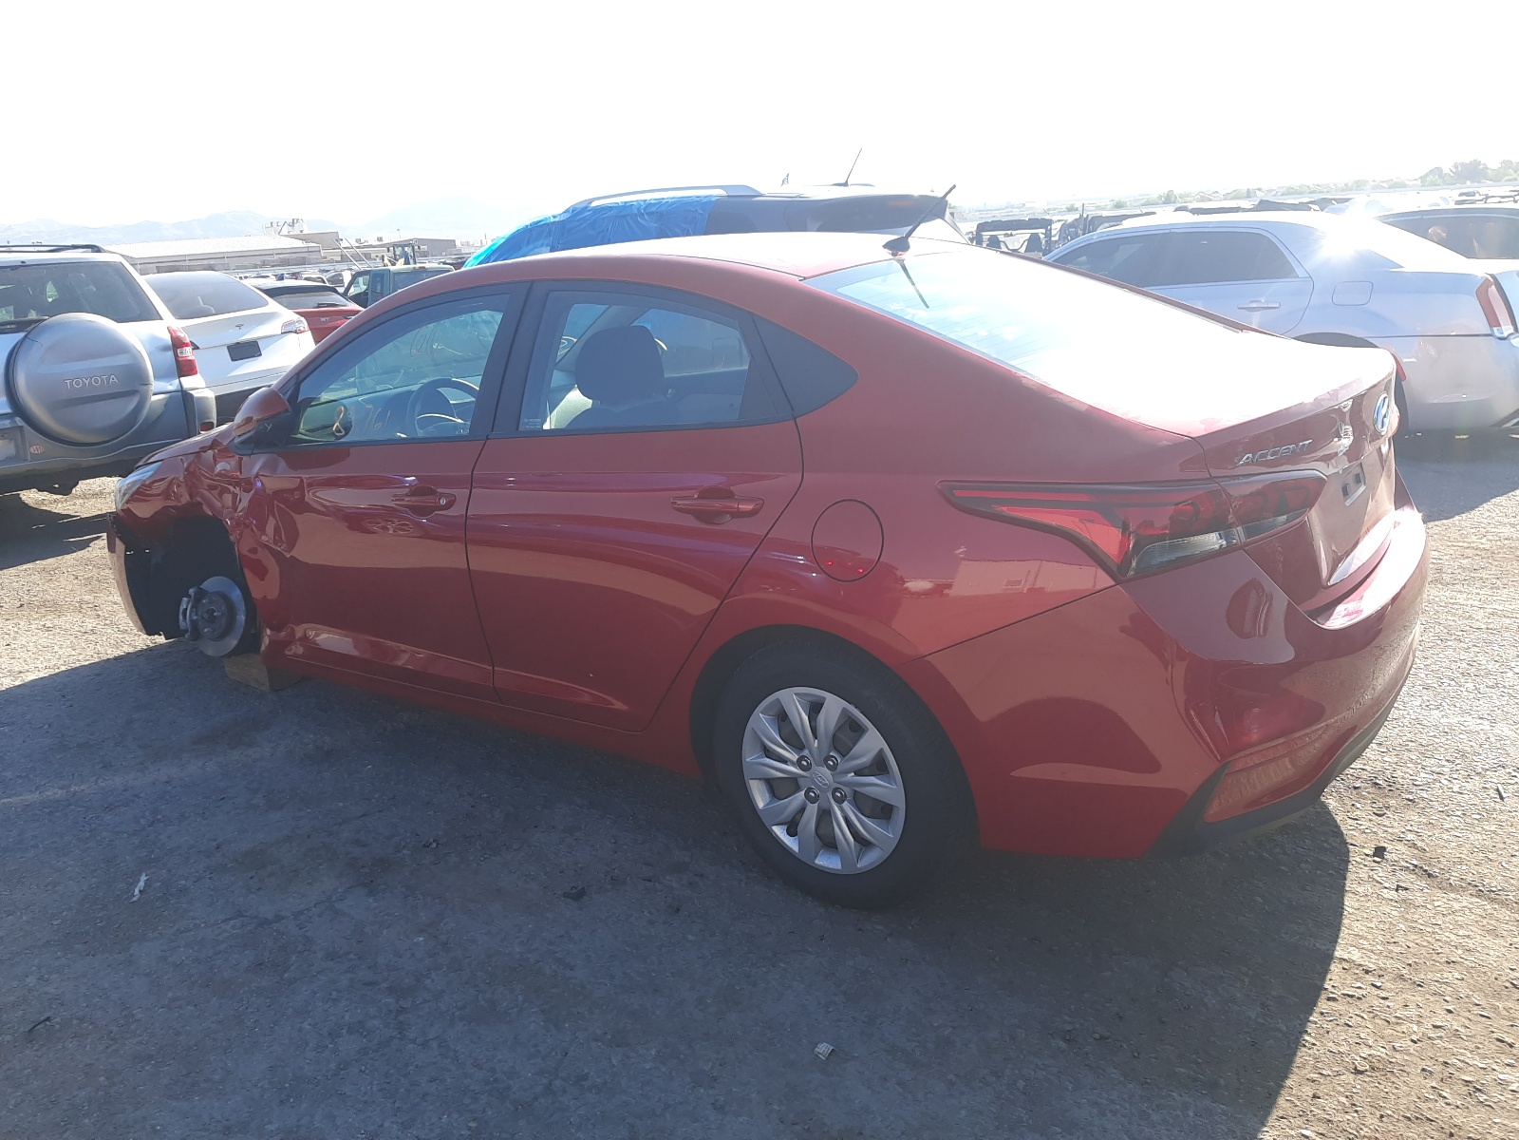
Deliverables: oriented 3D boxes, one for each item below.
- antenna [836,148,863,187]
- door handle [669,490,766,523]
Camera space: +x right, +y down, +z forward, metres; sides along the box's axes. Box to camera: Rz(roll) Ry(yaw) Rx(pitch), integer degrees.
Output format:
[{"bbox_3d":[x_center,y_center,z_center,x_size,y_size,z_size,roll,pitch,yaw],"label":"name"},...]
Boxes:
[{"bbox_3d":[0.599,-2.668,7.577,0.200,0.270,0.060,8,20,34],"label":"antenna"},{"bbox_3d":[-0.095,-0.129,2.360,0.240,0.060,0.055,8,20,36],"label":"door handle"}]

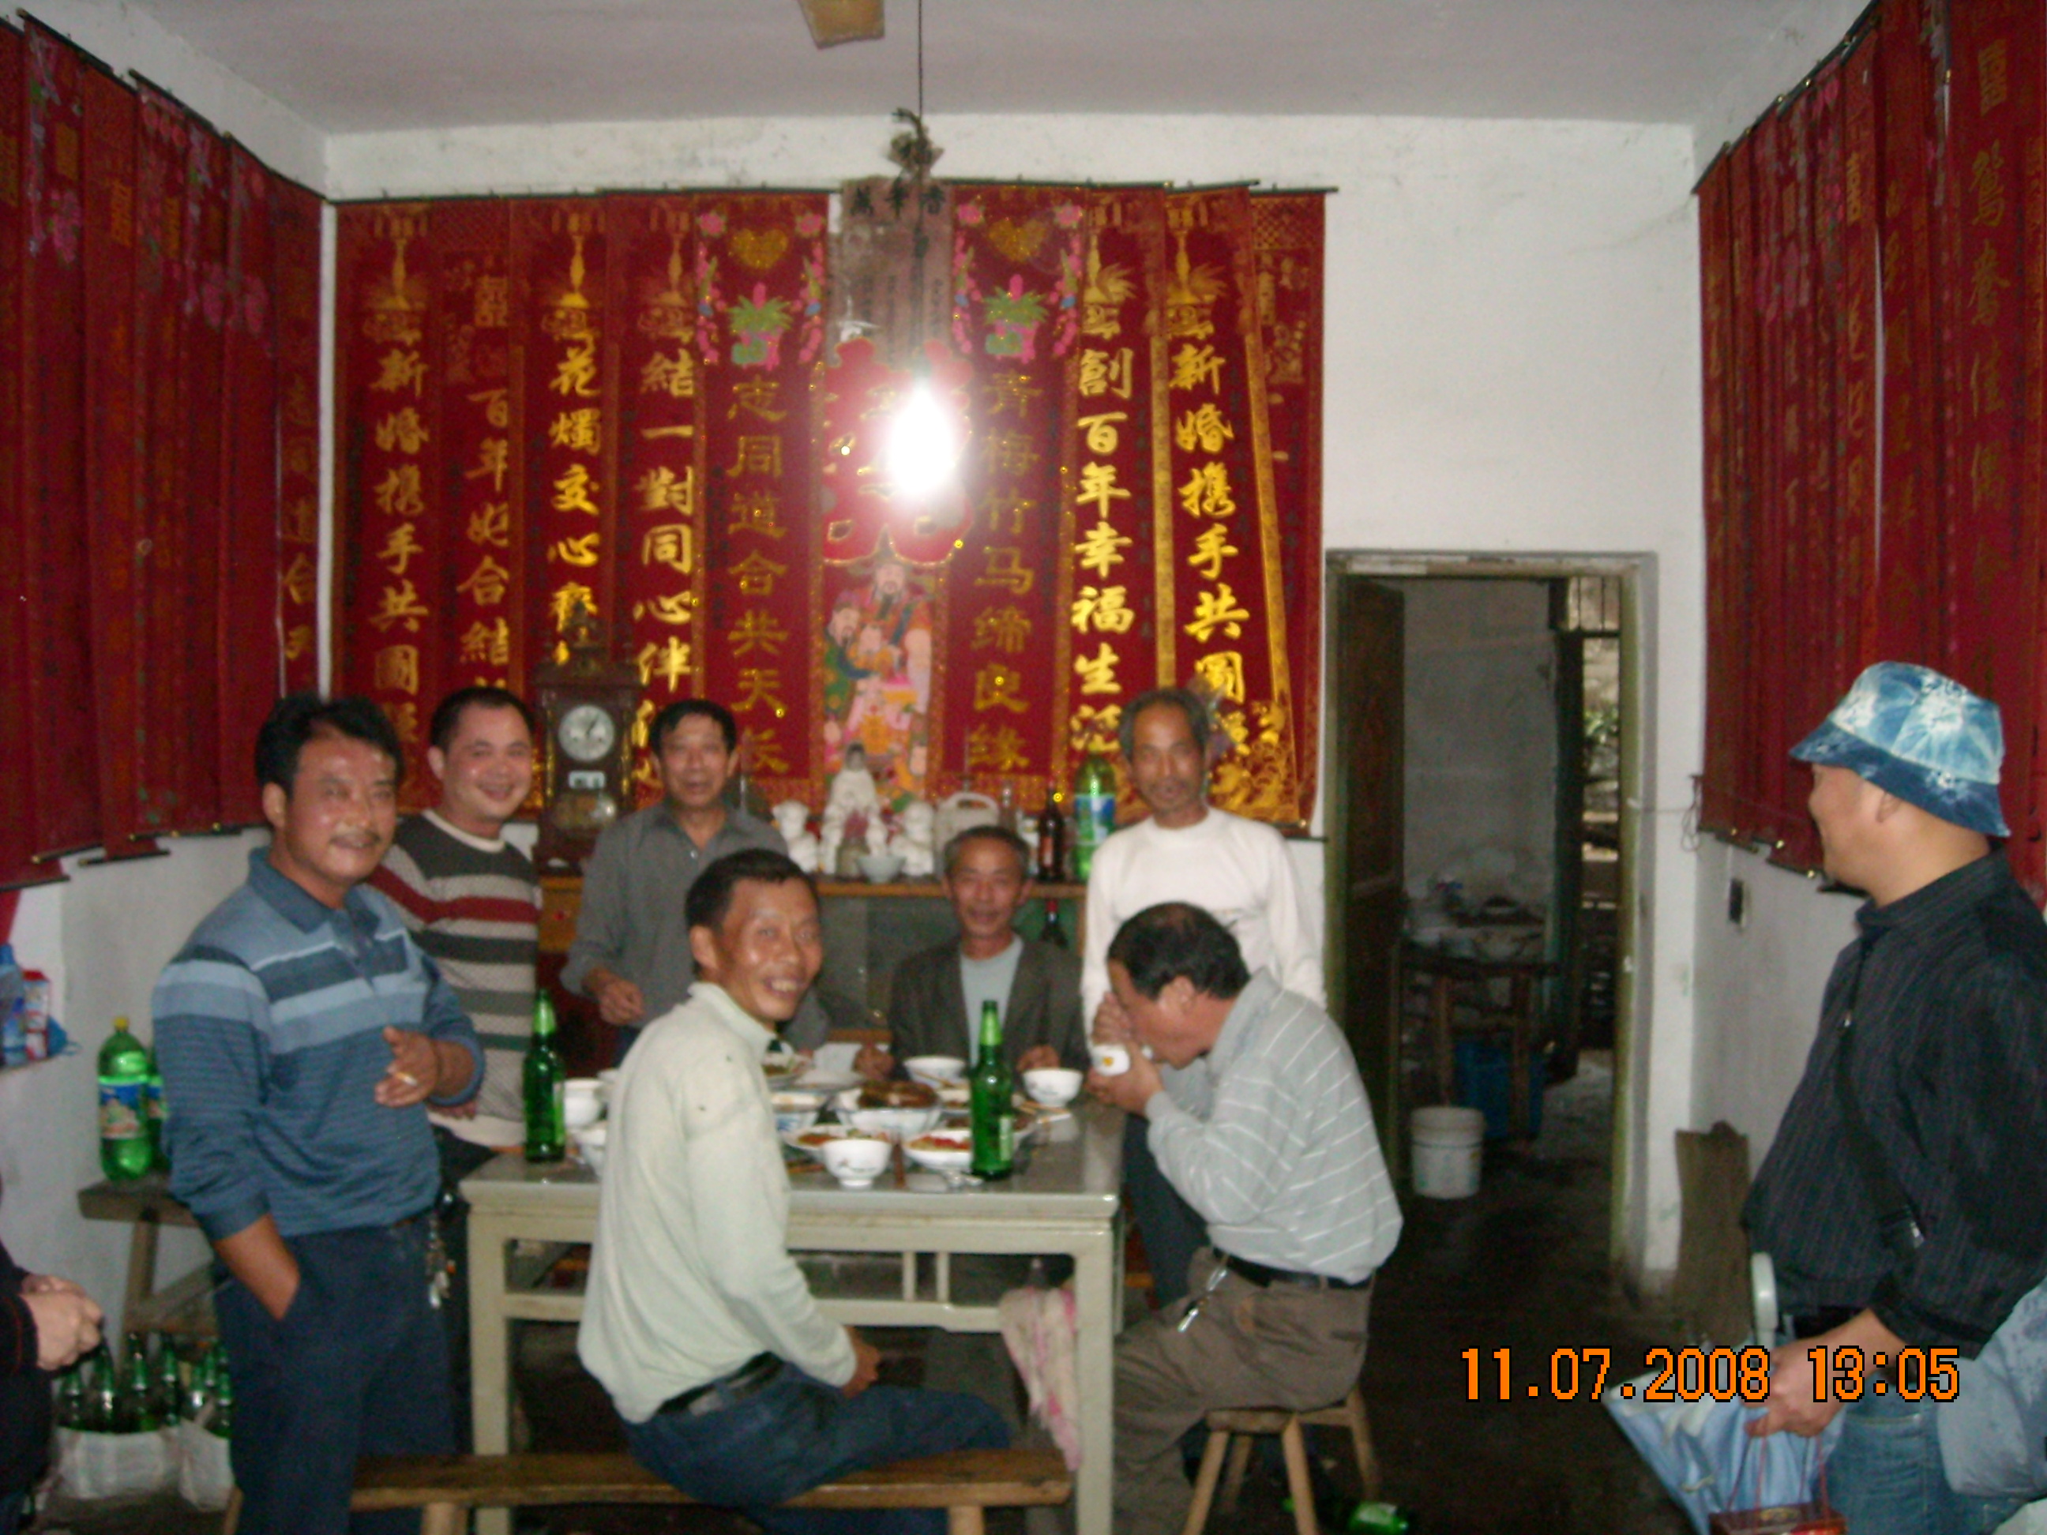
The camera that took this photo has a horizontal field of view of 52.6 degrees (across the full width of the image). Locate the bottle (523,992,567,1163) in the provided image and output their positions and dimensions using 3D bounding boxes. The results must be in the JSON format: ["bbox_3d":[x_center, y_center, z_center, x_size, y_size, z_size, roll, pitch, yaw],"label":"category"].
[{"bbox_3d":[-0.802,0.514,3.467,0.072,0.280,0.072,0,3,4],"label":"bottle"}]

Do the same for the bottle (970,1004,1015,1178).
[{"bbox_3d":[-0.050,0.509,3.270,0.070,0.278,0.070,0,2,0],"label":"bottle"}]

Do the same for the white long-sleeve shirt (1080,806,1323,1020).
[{"bbox_3d":[0.387,0.404,4.450,0.530,0.640,0.270,1,3,16],"label":"white long-sleeve shirt"}]

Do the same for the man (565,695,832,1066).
[{"bbox_3d":[-0.695,0.643,4.400,0.530,1.620,0.330,0,2,-9],"label":"man"}]

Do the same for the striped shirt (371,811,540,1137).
[{"bbox_3d":[-1.005,0.371,3.650,0.470,0.600,0.290,-1,2,-30],"label":"striped shirt"}]

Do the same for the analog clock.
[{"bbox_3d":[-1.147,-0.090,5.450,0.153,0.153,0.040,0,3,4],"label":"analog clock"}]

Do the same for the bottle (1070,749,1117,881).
[{"bbox_3d":[0.185,0.121,5.300,0.104,0.333,0.104,0,3,4],"label":"bottle"}]

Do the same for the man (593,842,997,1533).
[{"bbox_3d":[-0.320,0.800,2.900,0.720,1.360,0.500,-1,2,-35],"label":"man"}]

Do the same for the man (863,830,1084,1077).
[{"bbox_3d":[-0.100,0.790,4.250,0.540,1.310,0.680,0,2,-1],"label":"man"}]

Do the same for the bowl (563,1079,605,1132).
[{"bbox_3d":[-0.796,0.599,3.680,0.106,0.078,0.106,0,3,0],"label":"bowl"}]

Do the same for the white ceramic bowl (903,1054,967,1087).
[{"bbox_3d":[-0.172,0.598,4.000,0.119,0.058,0.119,0,2,0],"label":"white ceramic bowl"}]

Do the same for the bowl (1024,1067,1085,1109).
[{"bbox_3d":[0.057,0.603,3.870,0.112,0.060,0.112,0,2,0],"label":"bowl"}]

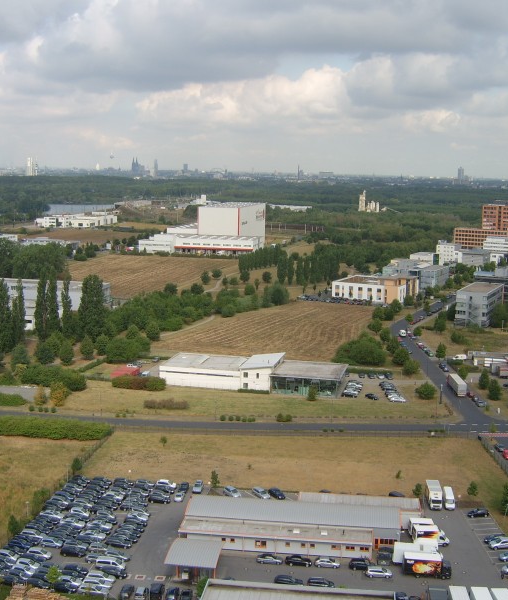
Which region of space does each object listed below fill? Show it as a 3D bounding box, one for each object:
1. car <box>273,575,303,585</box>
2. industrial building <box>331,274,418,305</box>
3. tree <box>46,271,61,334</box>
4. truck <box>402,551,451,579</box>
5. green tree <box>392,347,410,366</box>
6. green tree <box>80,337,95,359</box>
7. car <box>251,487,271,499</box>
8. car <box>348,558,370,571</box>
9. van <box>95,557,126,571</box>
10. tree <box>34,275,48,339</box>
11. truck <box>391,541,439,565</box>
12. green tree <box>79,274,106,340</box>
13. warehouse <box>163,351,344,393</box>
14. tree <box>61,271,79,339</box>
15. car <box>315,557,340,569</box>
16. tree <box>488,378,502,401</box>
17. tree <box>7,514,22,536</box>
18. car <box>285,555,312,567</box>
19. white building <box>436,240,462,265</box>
[{"bbox_3d":[5.515,44.138,112.309,4.600,1.500,1.800,2,10,4],"label":"car"},{"bbox_3d":[66.244,-7.509,396.520,37.719,12.000,31.344,6,12,27],"label":"industrial building"},{"bbox_3d":[-78.914,1.513,282.317,5.320,28.070,5.320,1,10,0],"label":"tree"},{"bbox_3d":[29.757,45.641,123.411,8.200,3.400,2.500,2,10,4],"label":"truck"},{"bbox_3d":[52.845,20.287,255.509,5.783,7.095,5.783,1,10,0],"label":"green tree"},{"bbox_3d":[-56.822,15.821,244.250,4.800,7.100,4.800,1,10,0],"label":"green tree"},{"bbox_3d":[1.640,40.823,151.533,1.800,1.650,4.500,-6,13,-35],"label":"car"},{"bbox_3d":[18.903,46.063,124.790,4.450,1.620,1.820,2,10,5],"label":"car"},{"bbox_3d":[-23.016,42.592,115.494,4.850,1.950,1.900,3,10,6],"label":"van"},{"bbox_3d":[-78.678,2.916,264.132,5.200,24.300,5.200,1,10,0],"label":"tree"},{"bbox_3d":[27.794,43.783,122.574,8.000,3.300,2.400,2,10,4],"label":"truck"},{"bbox_3d":[-61.090,3.400,270.187,9.600,26.200,9.200,1,10,0],"label":"green tree"},{"bbox_3d":[0.407,22.405,223.894,56.000,8.000,18.500,3,10,9],"label":"warehouse"},{"bbox_3d":[-73.609,2.002,284.689,5.580,27.301,5.580,1,10,0],"label":"tree"},{"bbox_3d":[12.908,45.759,125.100,4.400,1.470,1.780,2,10,5],"label":"car"},{"bbox_3d":[71.531,26.662,212.694,4.000,6.700,4.000,1,10,0],"label":"tree"},{"bbox_3d":[-44.335,41.792,132.893,2.410,4.100,2.410,1,10,0],"label":"tree"},{"bbox_3d":[7.850,45.602,125.429,4.550,1.450,1.780,2,10,6],"label":"car"},{"bbox_3d":[145.599,-34.732,535.329,16.000,15.500,16.000,5,11,18],"label":"white building"}]

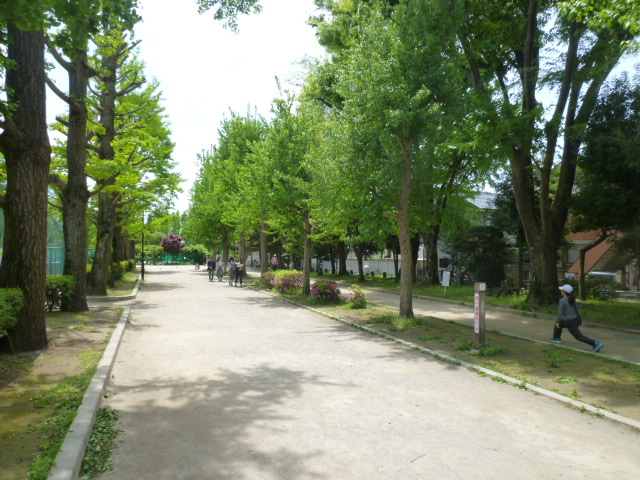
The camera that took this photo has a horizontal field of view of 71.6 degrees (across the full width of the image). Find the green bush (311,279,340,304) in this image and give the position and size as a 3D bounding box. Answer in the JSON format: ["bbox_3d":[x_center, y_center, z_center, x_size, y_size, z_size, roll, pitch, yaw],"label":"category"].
[{"bbox_3d":[0.207,1.866,16.712,1.000,0.850,0.950,1,-2,-22],"label":"green bush"}]

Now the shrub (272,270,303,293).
[{"bbox_3d":[-1.457,1.905,20.414,1.200,0.980,1.200,1,-2,-22],"label":"shrub"}]

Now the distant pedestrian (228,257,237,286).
[{"bbox_3d":[-4.930,1.804,25.023,0.500,1.610,0.360,1,-2,-18],"label":"distant pedestrian"}]

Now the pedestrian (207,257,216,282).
[{"bbox_3d":[-6.986,1.892,28.723,0.550,1.650,0.360,0,-2,-14],"label":"pedestrian"}]

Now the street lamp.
[{"bbox_3d":[-11.781,0.227,29.570,0.300,5.000,0.300,1,-2,-22],"label":"street lamp"}]

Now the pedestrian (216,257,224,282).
[{"bbox_3d":[-6.426,1.903,28.623,0.500,1.610,0.350,0,-2,-14],"label":"pedestrian"}]

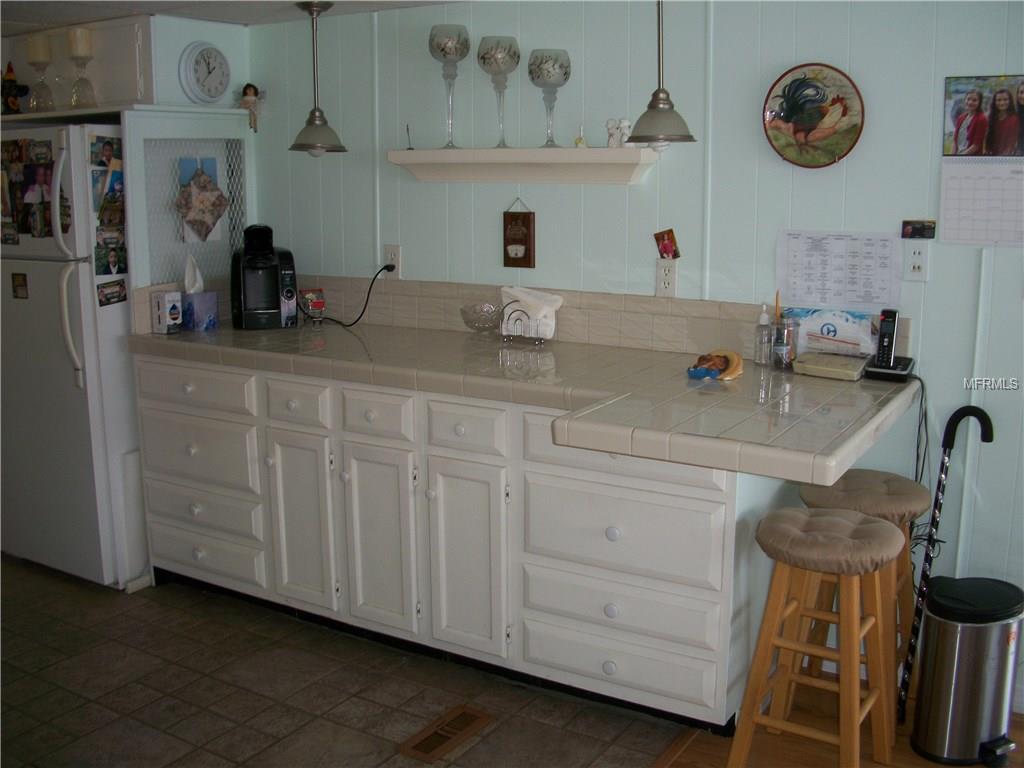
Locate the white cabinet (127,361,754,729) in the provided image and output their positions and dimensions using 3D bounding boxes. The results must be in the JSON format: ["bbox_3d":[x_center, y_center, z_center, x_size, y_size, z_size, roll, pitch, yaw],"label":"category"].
[{"bbox_3d":[-0.211,0.355,3.264,2.110,0.830,0.600,7,13,30],"label":"white cabinet"}]

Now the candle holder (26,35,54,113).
[{"bbox_3d":[-1.788,-1.175,3.926,0.096,0.284,0.096,7,13,31],"label":"candle holder"}]

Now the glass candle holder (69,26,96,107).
[{"bbox_3d":[-1.559,-1.143,3.760,0.096,0.279,0.096,7,13,31],"label":"glass candle holder"}]

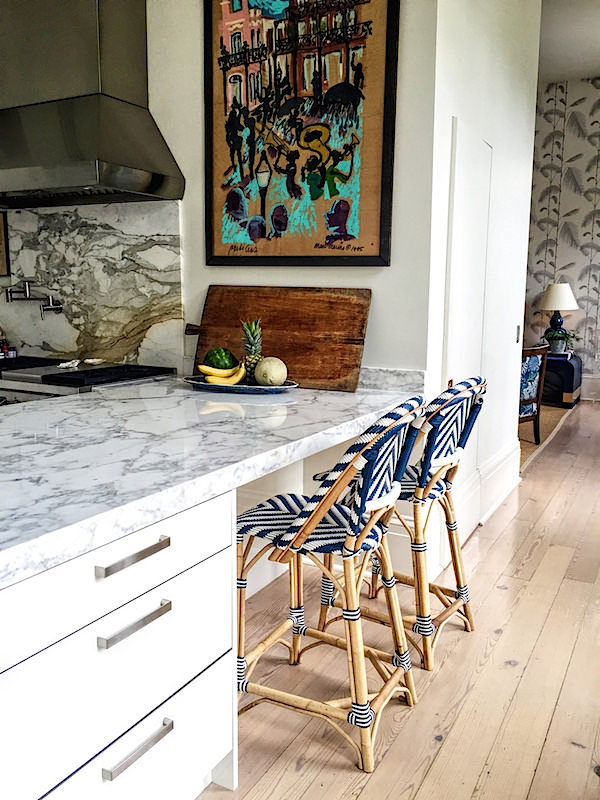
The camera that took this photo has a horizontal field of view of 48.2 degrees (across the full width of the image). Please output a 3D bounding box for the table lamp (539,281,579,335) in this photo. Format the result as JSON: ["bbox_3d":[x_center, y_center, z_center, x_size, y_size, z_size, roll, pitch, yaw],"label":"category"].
[{"bbox_3d":[3.153,-1.026,8.207,0.455,0.825,0.455,6,11,29],"label":"table lamp"}]

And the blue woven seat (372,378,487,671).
[{"bbox_3d":[0.425,0.417,2.613,0.555,1.045,0.460,8,12,37],"label":"blue woven seat"}]

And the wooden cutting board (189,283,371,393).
[{"bbox_3d":[-0.144,-0.302,3.154,0.980,0.454,0.030,6,-6,29],"label":"wooden cutting board"}]

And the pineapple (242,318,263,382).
[{"bbox_3d":[-0.205,-0.214,2.959,0.094,0.289,0.094,1,9,0],"label":"pineapple"}]

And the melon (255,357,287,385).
[{"bbox_3d":[-0.118,-0.118,2.829,0.138,0.135,0.138,1,9,0],"label":"melon"}]

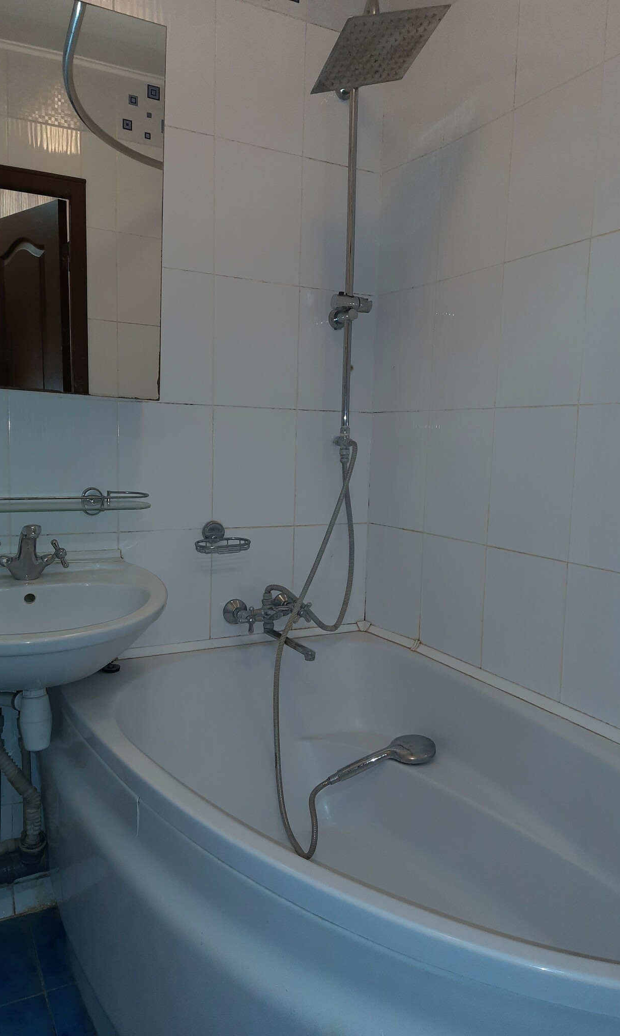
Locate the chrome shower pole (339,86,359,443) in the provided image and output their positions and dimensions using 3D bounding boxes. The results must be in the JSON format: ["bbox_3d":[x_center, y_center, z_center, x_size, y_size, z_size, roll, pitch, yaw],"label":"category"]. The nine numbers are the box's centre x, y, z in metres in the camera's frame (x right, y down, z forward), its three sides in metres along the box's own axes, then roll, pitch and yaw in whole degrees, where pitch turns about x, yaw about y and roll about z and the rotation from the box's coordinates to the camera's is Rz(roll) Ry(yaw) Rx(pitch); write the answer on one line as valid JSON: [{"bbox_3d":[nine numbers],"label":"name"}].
[{"bbox_3d":[0.109,-0.705,1.990,0.024,0.990,0.024,-3,8,-29],"label":"chrome shower pole"}]

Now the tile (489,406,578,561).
[{"bbox_3d":[0.498,-0.082,1.614,0.010,0.330,0.250,-2,8,-29],"label":"tile"}]

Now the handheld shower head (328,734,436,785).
[{"bbox_3d":[0.161,0.534,1.574,0.257,0.058,0.100,-13,11,-20],"label":"handheld shower head"}]

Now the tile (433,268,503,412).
[{"bbox_3d":[0.386,-0.439,1.789,0.009,0.331,0.249,-2,8,-29],"label":"tile"}]

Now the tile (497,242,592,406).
[{"bbox_3d":[0.508,-0.411,1.576,0.009,0.331,0.249,-2,8,-29],"label":"tile"}]

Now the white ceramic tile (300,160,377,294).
[{"bbox_3d":[0.087,-0.811,2.022,0.252,0.331,0.009,-2,8,-28],"label":"white ceramic tile"}]

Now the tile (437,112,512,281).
[{"bbox_3d":[0.395,-0.771,1.750,0.009,0.331,0.249,-2,8,-29],"label":"tile"}]

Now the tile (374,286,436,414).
[{"bbox_3d":[0.262,-0.468,2.007,0.009,0.331,0.252,-2,8,-29],"label":"tile"}]

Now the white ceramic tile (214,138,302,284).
[{"bbox_3d":[-0.137,-0.803,1.910,0.250,0.330,0.010,-2,8,-29],"label":"white ceramic tile"}]

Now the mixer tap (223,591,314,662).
[{"bbox_3d":[-0.066,0.276,1.890,0.225,0.130,0.330,-2,7,-29],"label":"mixer tap"}]

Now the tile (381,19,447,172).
[{"bbox_3d":[0.279,-1.133,1.946,0.010,0.332,0.255,-2,7,-29],"label":"tile"}]

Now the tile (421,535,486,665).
[{"bbox_3d":[0.368,0.224,1.866,0.009,0.331,0.249,-2,8,-29],"label":"tile"}]

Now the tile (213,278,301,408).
[{"bbox_3d":[-0.145,-0.473,1.944,0.250,0.332,0.010,-2,7,-29],"label":"tile"}]

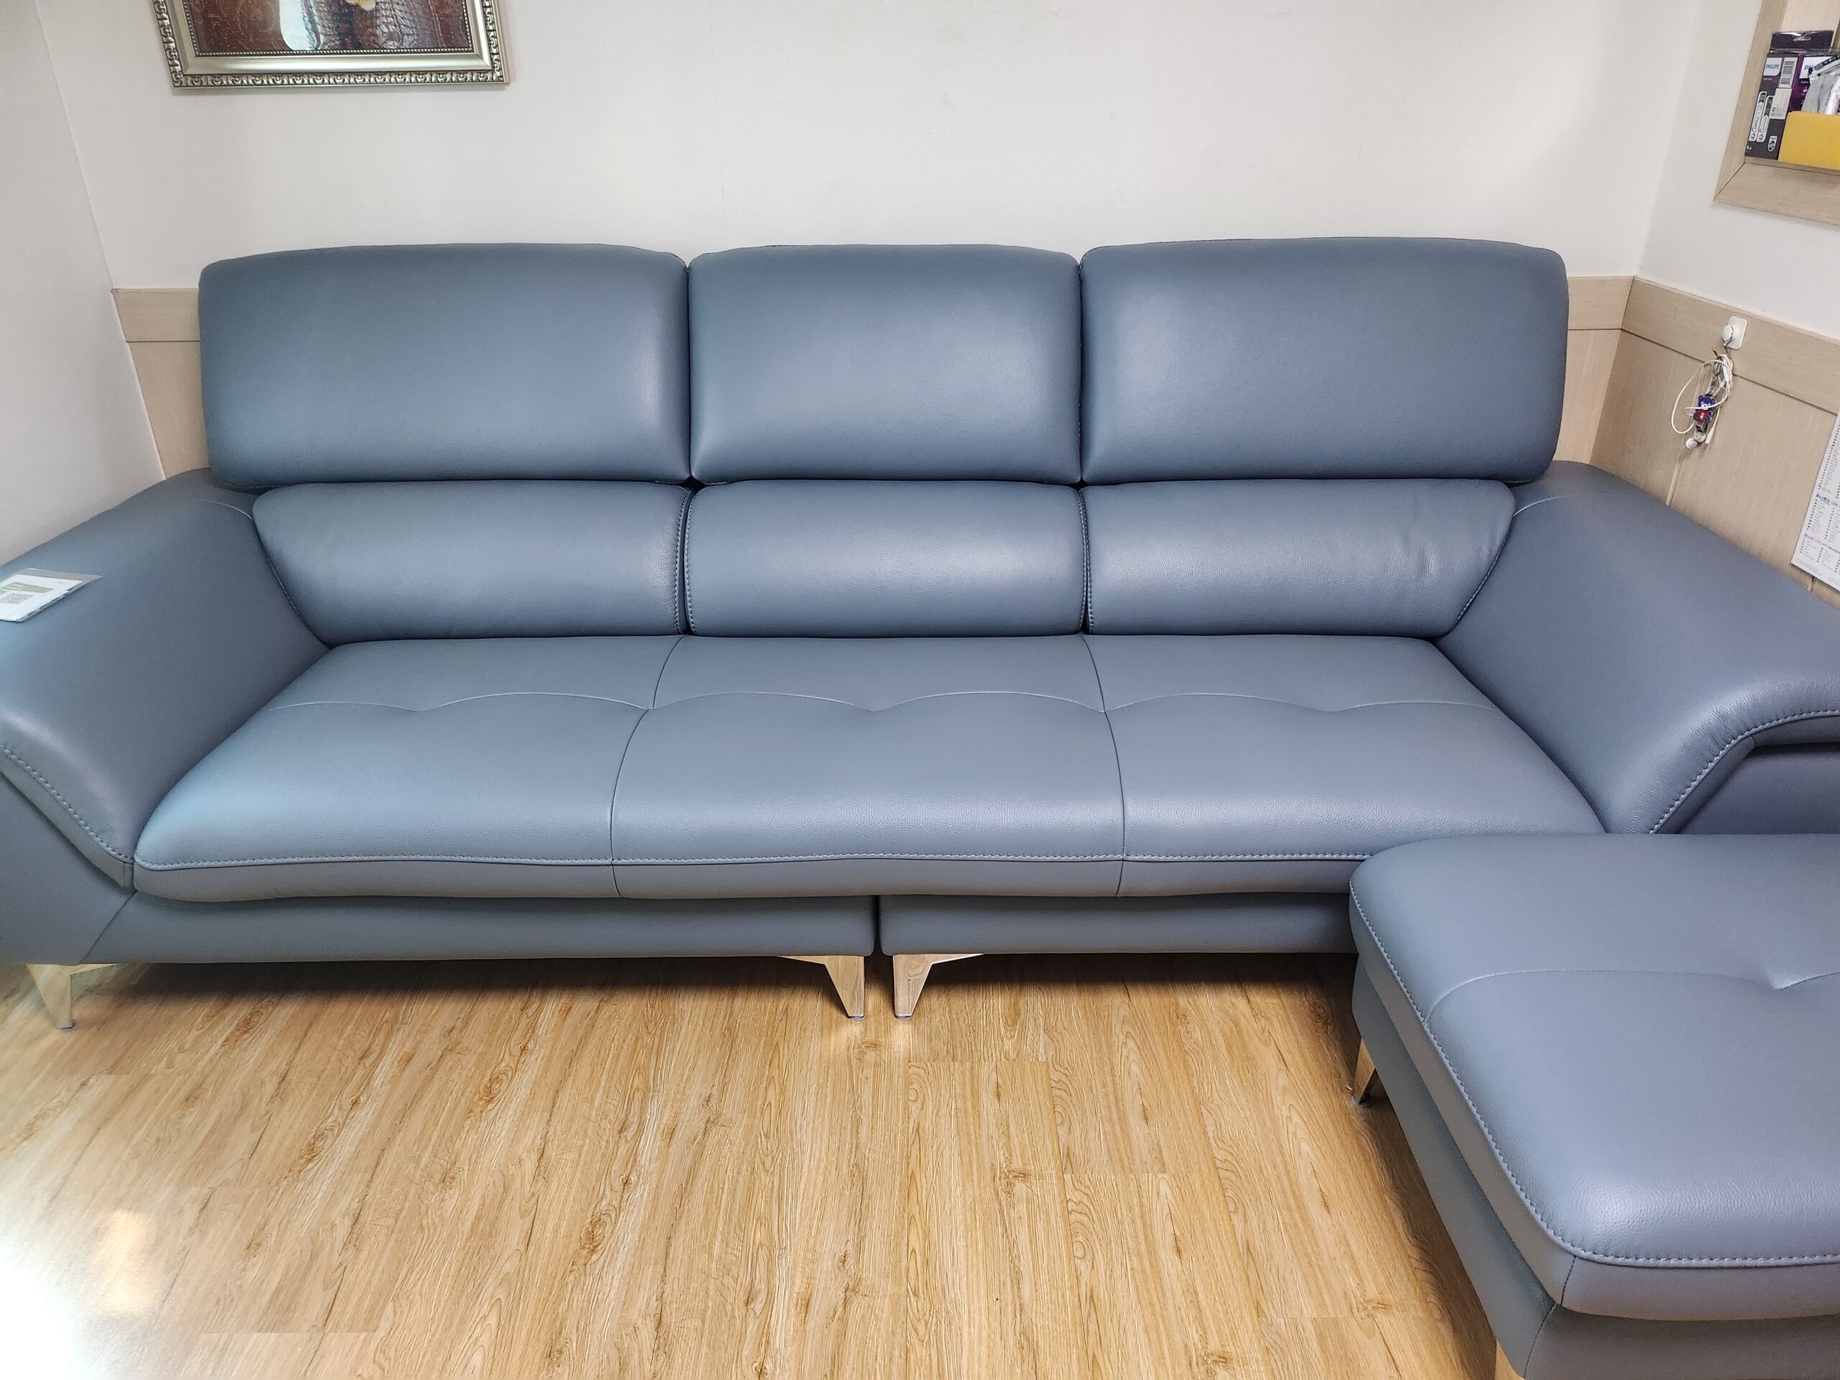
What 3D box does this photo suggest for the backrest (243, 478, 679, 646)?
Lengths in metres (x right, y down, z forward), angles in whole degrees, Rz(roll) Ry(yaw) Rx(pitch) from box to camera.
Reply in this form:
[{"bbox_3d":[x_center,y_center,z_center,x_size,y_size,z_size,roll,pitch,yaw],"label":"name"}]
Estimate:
[{"bbox_3d":[-0.800,-0.240,2.356,0.760,0.286,0.200,0,10,0],"label":"backrest"}]

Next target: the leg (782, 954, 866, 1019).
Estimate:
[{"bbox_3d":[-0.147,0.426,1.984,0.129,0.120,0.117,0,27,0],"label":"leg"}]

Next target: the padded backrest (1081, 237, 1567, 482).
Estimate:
[{"bbox_3d":[0.706,-0.580,2.290,0.846,0.402,0.170,0,10,0],"label":"padded backrest"}]

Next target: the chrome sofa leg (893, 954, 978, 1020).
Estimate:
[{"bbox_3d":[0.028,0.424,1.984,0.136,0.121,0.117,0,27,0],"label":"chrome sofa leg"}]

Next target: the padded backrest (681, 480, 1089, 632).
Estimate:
[{"bbox_3d":[-0.062,-0.246,2.358,0.715,0.286,0.200,0,10,0],"label":"padded backrest"}]

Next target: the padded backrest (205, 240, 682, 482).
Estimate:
[{"bbox_3d":[-0.829,-0.567,2.286,0.851,0.402,0.170,0,10,0],"label":"padded backrest"}]

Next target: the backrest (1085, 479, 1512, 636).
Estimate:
[{"bbox_3d":[0.676,-0.252,2.360,0.760,0.286,0.200,0,10,0],"label":"backrest"}]

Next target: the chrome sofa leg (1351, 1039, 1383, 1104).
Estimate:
[{"bbox_3d":[0.669,0.549,1.727,0.126,0.120,0.122,0,27,0],"label":"chrome sofa leg"}]

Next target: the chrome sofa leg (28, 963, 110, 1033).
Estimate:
[{"bbox_3d":[-1.266,0.438,1.976,0.130,0.120,0.117,0,27,0],"label":"chrome sofa leg"}]

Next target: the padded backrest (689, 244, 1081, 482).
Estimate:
[{"bbox_3d":[-0.060,-0.573,2.288,0.686,0.402,0.170,0,10,0],"label":"padded backrest"}]

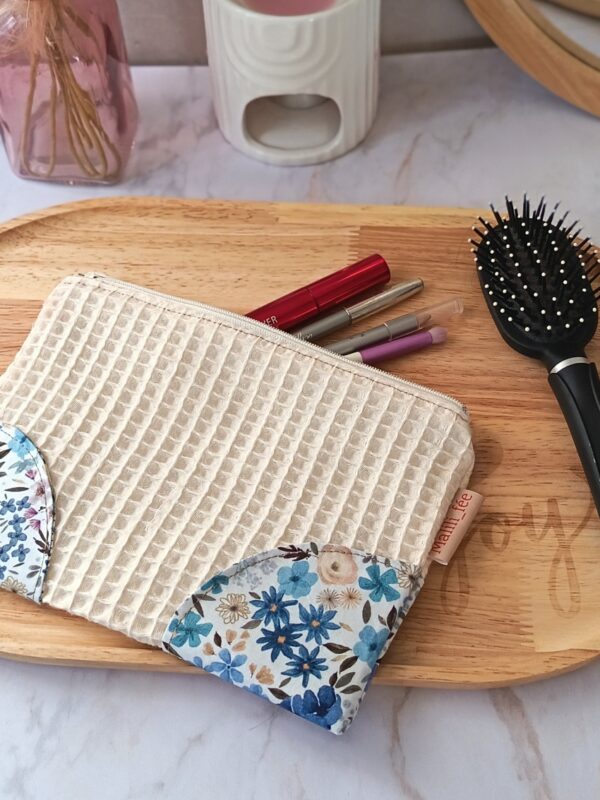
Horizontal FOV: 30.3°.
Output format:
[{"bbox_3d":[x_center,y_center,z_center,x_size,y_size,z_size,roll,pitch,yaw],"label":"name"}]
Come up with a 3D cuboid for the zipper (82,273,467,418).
[{"bbox_3d":[-0.019,-0.034,0.592,0.231,0.018,0.018,20,53,18],"label":"zipper"}]

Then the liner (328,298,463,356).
[{"bbox_3d":[0.032,-0.031,0.593,0.128,0.009,0.009,-20,52,-17],"label":"liner"}]

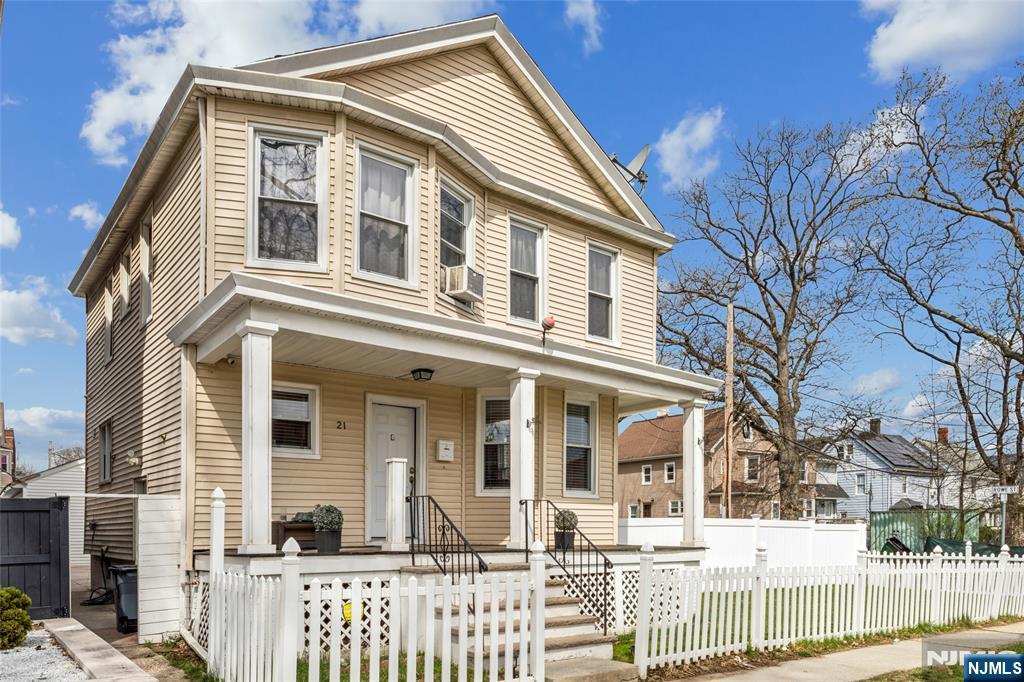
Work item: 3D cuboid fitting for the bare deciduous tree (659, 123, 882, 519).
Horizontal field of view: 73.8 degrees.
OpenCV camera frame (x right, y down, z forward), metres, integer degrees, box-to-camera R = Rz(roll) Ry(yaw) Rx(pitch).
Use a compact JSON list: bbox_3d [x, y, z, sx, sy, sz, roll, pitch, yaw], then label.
[{"bbox_3d":[10.566,0.185,28.000,9.200,17.500,8.800,4,-12,-17],"label":"bare deciduous tree"}]

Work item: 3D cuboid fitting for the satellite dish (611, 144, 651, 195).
[{"bbox_3d":[2.049,-2.957,11.800,0.620,0.780,0.560,4,-12,-18],"label":"satellite dish"}]

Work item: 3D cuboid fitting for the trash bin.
[{"bbox_3d":[-5.409,3.674,9.700,0.570,0.960,0.630,9,-15,-38],"label":"trash bin"}]

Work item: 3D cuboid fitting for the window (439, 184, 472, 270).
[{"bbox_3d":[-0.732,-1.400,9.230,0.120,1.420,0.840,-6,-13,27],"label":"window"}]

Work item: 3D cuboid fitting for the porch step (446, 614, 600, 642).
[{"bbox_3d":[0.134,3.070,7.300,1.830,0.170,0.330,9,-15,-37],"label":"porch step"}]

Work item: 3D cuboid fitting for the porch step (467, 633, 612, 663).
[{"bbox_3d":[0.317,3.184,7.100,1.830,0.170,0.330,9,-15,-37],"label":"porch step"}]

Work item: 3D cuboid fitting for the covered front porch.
[{"bbox_3d":[-0.479,1.550,9.750,7.700,3.000,2.450,9,-15,-37],"label":"covered front porch"}]

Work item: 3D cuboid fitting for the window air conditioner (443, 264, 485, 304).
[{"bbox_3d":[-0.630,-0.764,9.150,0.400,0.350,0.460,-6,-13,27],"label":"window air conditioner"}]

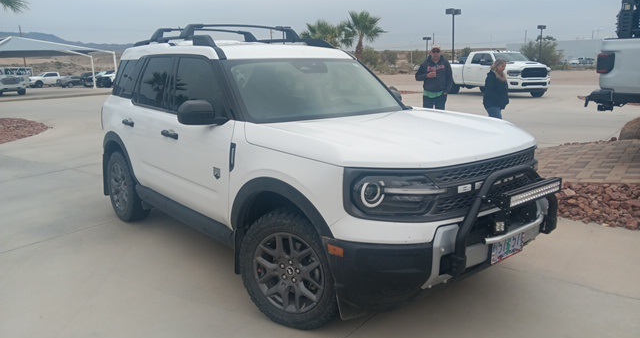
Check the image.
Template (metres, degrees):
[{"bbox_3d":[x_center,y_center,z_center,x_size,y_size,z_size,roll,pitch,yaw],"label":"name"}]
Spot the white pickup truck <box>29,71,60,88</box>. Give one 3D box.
[{"bbox_3d":[-35.574,-11.688,62.910,2.050,1.950,5.800,4,13,24],"label":"white pickup truck"}]

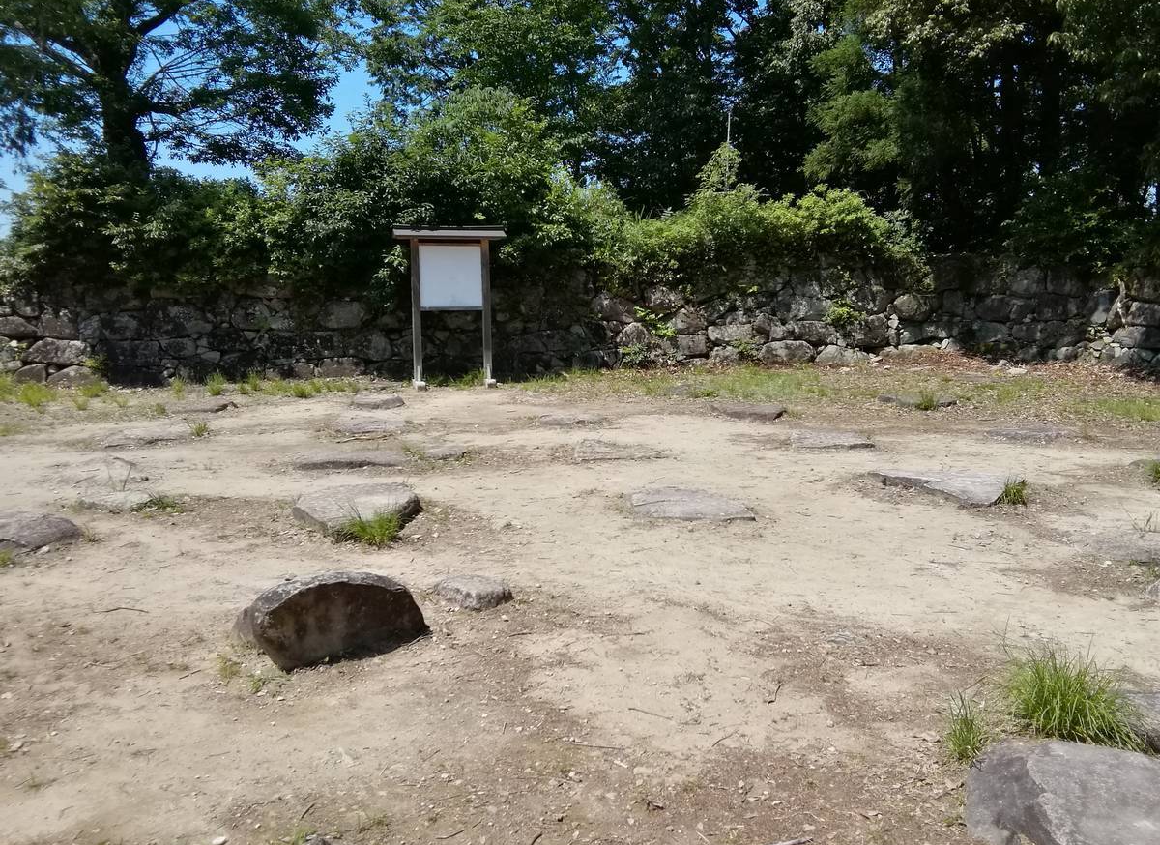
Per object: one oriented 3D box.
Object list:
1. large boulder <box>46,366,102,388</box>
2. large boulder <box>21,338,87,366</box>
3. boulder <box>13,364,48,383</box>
[{"bbox_3d":[-8.273,-0.795,14.227,0.850,0.400,0.500,-2,8,-15],"label":"large boulder"},{"bbox_3d":[-8.604,-1.201,14.320,1.020,0.460,0.600,-2,8,-15],"label":"large boulder"},{"bbox_3d":[-8.953,-0.815,14.173,0.530,0.340,0.450,-2,8,-15],"label":"boulder"}]

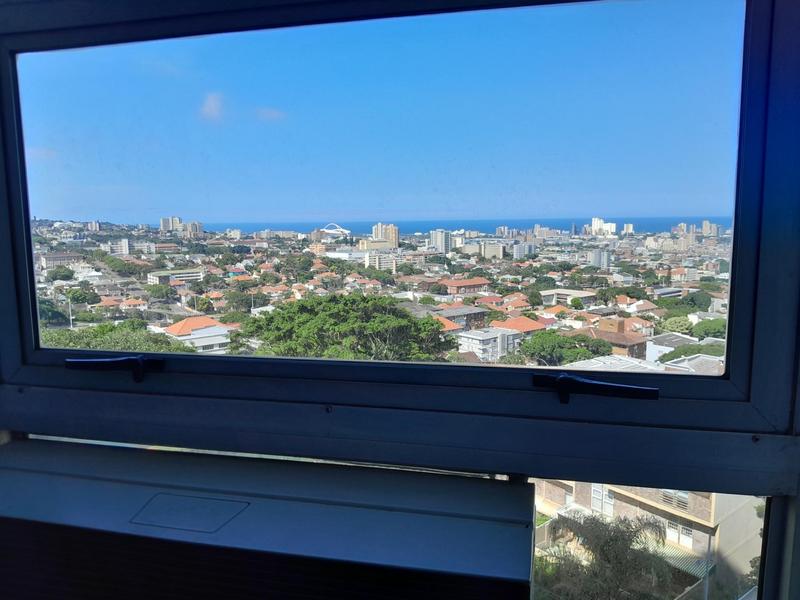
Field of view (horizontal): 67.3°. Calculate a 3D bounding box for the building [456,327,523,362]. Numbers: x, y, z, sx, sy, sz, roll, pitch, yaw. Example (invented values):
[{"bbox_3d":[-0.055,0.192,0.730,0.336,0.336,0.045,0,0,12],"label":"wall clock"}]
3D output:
[{"bbox_3d":[30.862,15.313,209.182,15.973,7.926,13.577,-5,9,-30],"label":"building"}]

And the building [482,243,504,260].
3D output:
[{"bbox_3d":[115.492,-61.828,748.625,27.407,21.303,12.333,4,9,30],"label":"building"}]

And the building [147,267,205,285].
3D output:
[{"bbox_3d":[-170.740,-18.183,458.930,38.000,10.300,14.000,-7,10,-37],"label":"building"}]

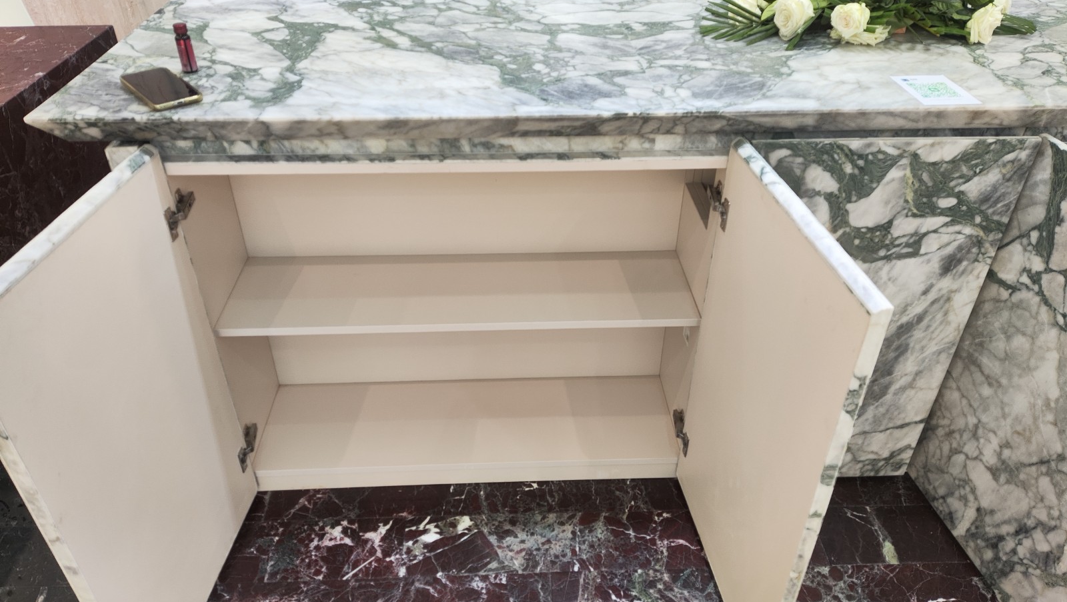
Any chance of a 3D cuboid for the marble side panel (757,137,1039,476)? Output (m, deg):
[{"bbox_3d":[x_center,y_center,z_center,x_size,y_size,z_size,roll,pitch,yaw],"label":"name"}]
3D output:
[{"bbox_3d":[0.633,0.063,1.545,0.530,0.842,0.028,-1,34,-3],"label":"marble side panel"}]

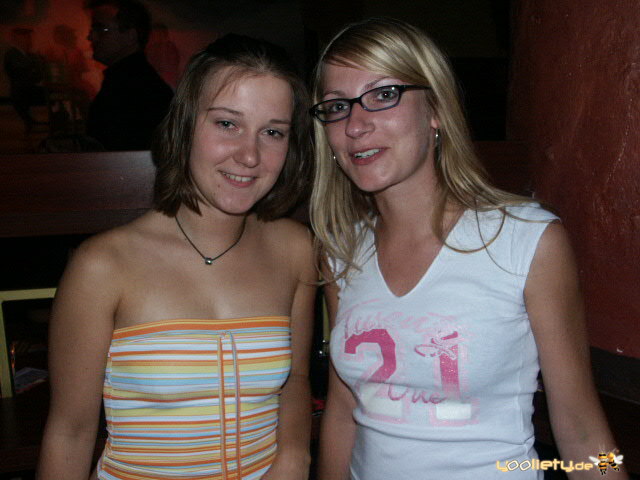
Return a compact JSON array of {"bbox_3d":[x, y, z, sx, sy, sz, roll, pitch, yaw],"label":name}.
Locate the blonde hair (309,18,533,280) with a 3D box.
[{"bbox_3d":[0.142,-0.125,0.890,0.275,0.350,0.235,-1,6,25],"label":"blonde hair"}]

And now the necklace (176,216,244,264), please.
[{"bbox_3d":[-0.153,-0.005,0.885,0.112,0.080,0.110,0,9,-16],"label":"necklace"}]

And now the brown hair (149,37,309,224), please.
[{"bbox_3d":[-0.124,-0.156,0.880,0.210,0.245,0.210,5,7,-19],"label":"brown hair"}]

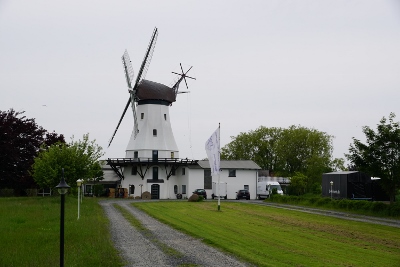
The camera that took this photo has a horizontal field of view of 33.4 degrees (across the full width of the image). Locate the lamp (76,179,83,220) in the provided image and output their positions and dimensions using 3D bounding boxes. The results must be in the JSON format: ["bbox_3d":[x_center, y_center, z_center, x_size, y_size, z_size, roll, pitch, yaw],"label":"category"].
[{"bbox_3d":[-8.083,4.456,44.790,0.380,2.754,0.380,0,-4,0],"label":"lamp"}]

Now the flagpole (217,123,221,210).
[{"bbox_3d":[1.679,2.924,58.946,0.140,7.771,0.140,0,-4,0],"label":"flagpole"}]

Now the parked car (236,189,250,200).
[{"bbox_3d":[6.404,9.274,100.584,1.750,1.460,4.000,1,-4,-5],"label":"parked car"}]

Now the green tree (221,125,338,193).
[{"bbox_3d":[14.755,5.209,126.969,21.619,13.514,16.000,0,-4,0],"label":"green tree"}]

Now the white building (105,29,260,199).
[{"bbox_3d":[-2.852,-2.503,105.975,24.272,25.692,16.000,1,-4,-4],"label":"white building"}]

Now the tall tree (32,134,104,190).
[{"bbox_3d":[-18.515,4.771,93.897,10.101,9.001,9.300,0,-4,0],"label":"tall tree"}]

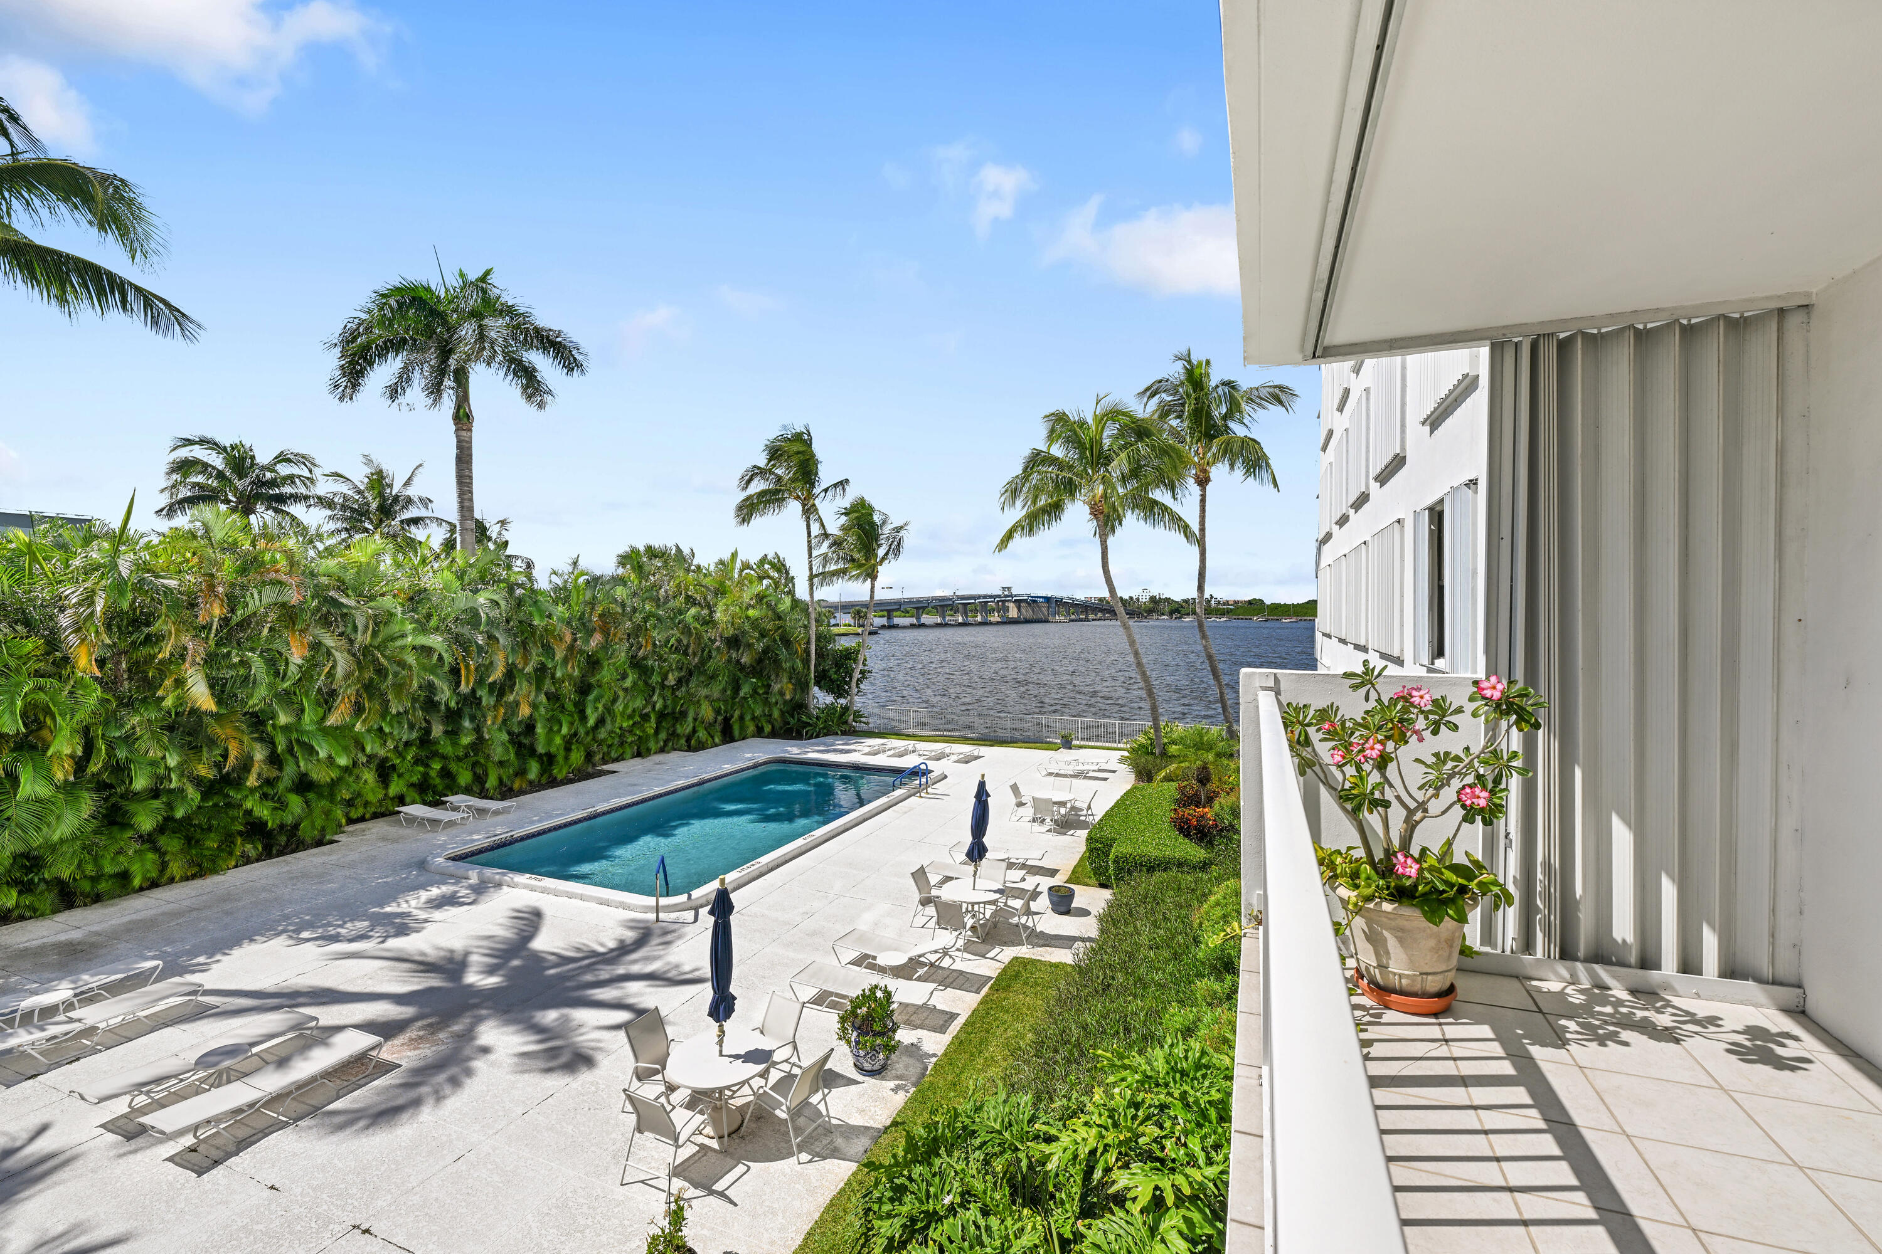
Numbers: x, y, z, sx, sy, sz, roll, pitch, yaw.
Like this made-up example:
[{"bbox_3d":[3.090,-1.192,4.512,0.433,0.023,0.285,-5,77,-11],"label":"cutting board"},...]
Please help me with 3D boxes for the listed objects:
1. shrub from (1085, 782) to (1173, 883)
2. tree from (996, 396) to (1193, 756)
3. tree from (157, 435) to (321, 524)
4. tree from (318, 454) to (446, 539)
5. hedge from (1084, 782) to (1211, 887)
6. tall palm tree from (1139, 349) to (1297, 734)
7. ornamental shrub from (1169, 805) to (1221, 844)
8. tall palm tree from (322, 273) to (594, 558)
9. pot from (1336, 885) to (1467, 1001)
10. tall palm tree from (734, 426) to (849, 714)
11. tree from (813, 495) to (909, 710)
[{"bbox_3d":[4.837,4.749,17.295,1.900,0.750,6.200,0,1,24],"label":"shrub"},{"bbox_3d":[5.617,-1.679,26.478,6.900,13.370,6.900,0,1,24],"label":"tree"},{"bbox_3d":[-34.467,-2.300,35.970,5.900,14.360,5.900,0,1,24],"label":"tree"},{"bbox_3d":[-29.581,-2.126,38.972,5.600,13.930,5.600,0,1,24],"label":"tree"},{"bbox_3d":[5.131,4.750,17.218,2.500,0.750,6.500,0,1,24],"label":"hedge"},{"bbox_3d":[10.226,-2.630,26.966,5.800,15.250,5.800,0,1,24],"label":"tall palm tree"},{"bbox_3d":[5.996,4.674,17.361,1.150,0.900,1.100,0,1,24],"label":"ornamental shrub"},{"bbox_3d":[-16.780,-3.770,25.451,7.200,17.570,7.200,0,1,24],"label":"tall palm tree"},{"bbox_3d":[1.694,1.140,2.705,0.440,0.390,0.440,0,1,24],"label":"pot"},{"bbox_3d":[-6.765,-2.156,33.472,5.200,14.140,5.200,0,1,0],"label":"tall palm tree"},{"bbox_3d":[-3.668,-0.540,33.493,4.300,10.910,4.300,0,1,0],"label":"tree"}]

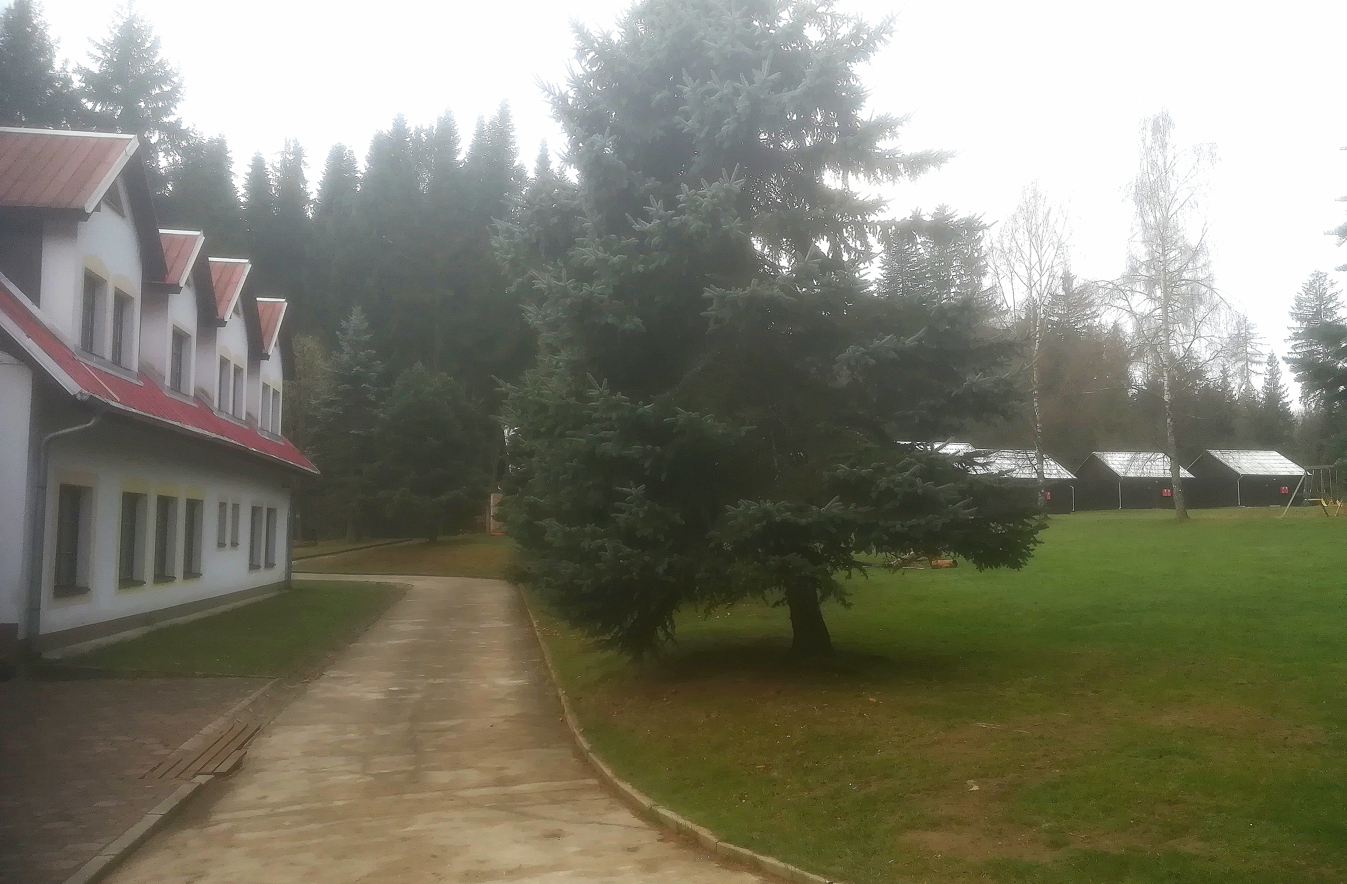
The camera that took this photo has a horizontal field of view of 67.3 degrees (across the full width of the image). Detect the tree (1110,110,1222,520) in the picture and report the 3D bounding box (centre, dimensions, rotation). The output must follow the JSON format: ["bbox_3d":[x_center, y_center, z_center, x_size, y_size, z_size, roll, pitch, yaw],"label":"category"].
[{"bbox_3d":[22.771,-6.030,46.728,5.300,19.150,5.300,0,-5,0],"label":"tree"}]

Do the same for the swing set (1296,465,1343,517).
[{"bbox_3d":[30.899,2.371,48.500,3.200,2.450,2.000,1,-5,-14],"label":"swing set"}]

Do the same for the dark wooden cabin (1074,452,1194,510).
[{"bbox_3d":[32.812,2.795,72.752,5.690,4.180,6.400,1,-5,-12],"label":"dark wooden cabin"}]

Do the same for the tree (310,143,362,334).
[{"bbox_3d":[-23.336,-8.041,70.002,4.200,26.000,4.200,0,-5,0],"label":"tree"}]

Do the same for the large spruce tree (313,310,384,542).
[{"bbox_3d":[-15.391,-0.937,48.278,4.600,11.210,4.600,0,-5,0],"label":"large spruce tree"}]

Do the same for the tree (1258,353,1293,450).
[{"bbox_3d":[50.798,-1.242,85.455,3.600,12.690,3.600,0,-5,0],"label":"tree"}]

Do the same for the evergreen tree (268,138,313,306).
[{"bbox_3d":[-26.933,-8.389,71.038,3.800,26.840,3.800,0,-5,0],"label":"evergreen tree"}]

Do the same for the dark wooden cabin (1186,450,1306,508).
[{"bbox_3d":[41.341,2.672,73.424,5.690,4.220,6.400,1,-5,-12],"label":"dark wooden cabin"}]

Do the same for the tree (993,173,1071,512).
[{"bbox_3d":[20.861,-5.491,58.728,4.700,19.660,4.700,0,-5,0],"label":"tree"}]

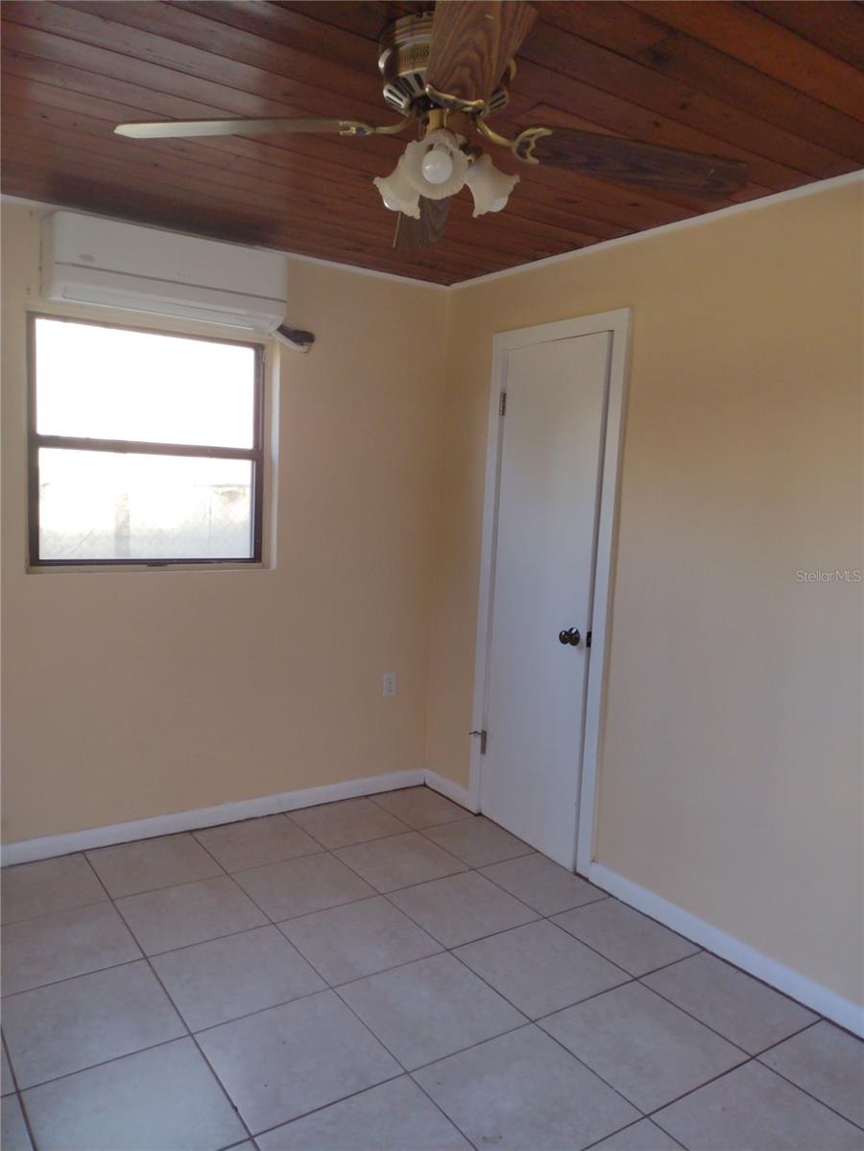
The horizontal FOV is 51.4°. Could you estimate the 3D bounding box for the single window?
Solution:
[{"bbox_3d":[-1.079,-0.497,3.493,0.903,0.901,0.075,-2,9,-34],"label":"single window"}]

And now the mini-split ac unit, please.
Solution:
[{"bbox_3d":[-0.954,-1.082,3.263,0.828,0.277,0.217,-2,9,-34],"label":"mini-split ac unit"}]

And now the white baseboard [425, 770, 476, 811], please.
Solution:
[{"bbox_3d":[0.082,0.995,4.160,0.015,0.083,0.384,-2,9,-34],"label":"white baseboard"}]

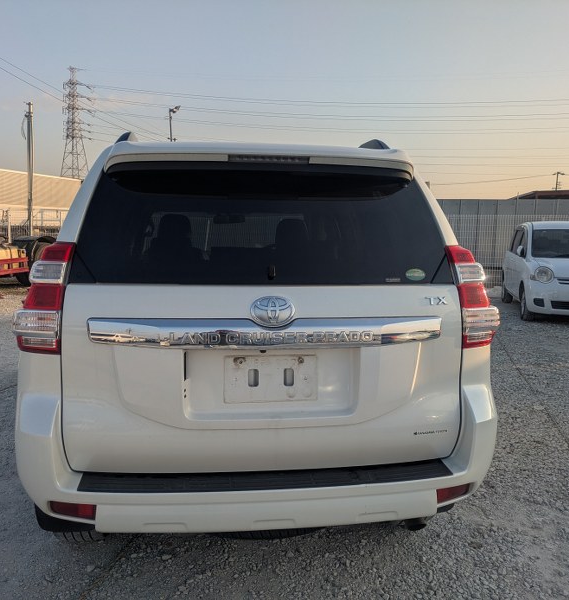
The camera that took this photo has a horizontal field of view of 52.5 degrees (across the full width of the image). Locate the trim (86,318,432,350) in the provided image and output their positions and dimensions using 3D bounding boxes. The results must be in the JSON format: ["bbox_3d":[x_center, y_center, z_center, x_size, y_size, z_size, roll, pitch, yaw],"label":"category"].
[{"bbox_3d":[-0.042,0.115,2.012,1.235,0.095,0.075,0,7,-7],"label":"trim"}]

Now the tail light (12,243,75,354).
[{"bbox_3d":[-0.837,-0.005,2.015,0.225,0.400,0.220,0,7,-7],"label":"tail light"}]

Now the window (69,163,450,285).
[{"bbox_3d":[-0.061,-0.291,2.163,1.400,0.490,0.120,0,-17,-7],"label":"window"}]

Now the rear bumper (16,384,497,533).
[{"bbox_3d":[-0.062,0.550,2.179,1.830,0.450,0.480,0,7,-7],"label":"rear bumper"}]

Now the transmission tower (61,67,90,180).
[{"bbox_3d":[-63.195,-45.483,173.314,11.000,50.000,11.000,-4,8,-33],"label":"transmission tower"}]

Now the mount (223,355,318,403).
[{"bbox_3d":[-0.047,0.282,2.057,0.330,0.165,0.025,0,7,-7],"label":"mount"}]

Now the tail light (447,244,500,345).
[{"bbox_3d":[0.728,-0.007,2.214,0.225,0.400,0.220,0,7,-7],"label":"tail light"}]

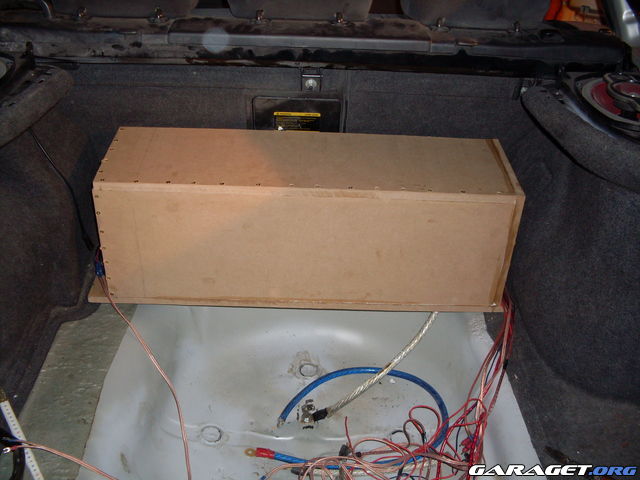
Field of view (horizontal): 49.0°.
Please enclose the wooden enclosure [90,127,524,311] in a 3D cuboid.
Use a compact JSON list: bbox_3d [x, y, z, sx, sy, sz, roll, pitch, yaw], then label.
[{"bbox_3d":[-0.039,-0.046,1.530,0.868,0.289,0.253,1,33,-2],"label":"wooden enclosure"}]

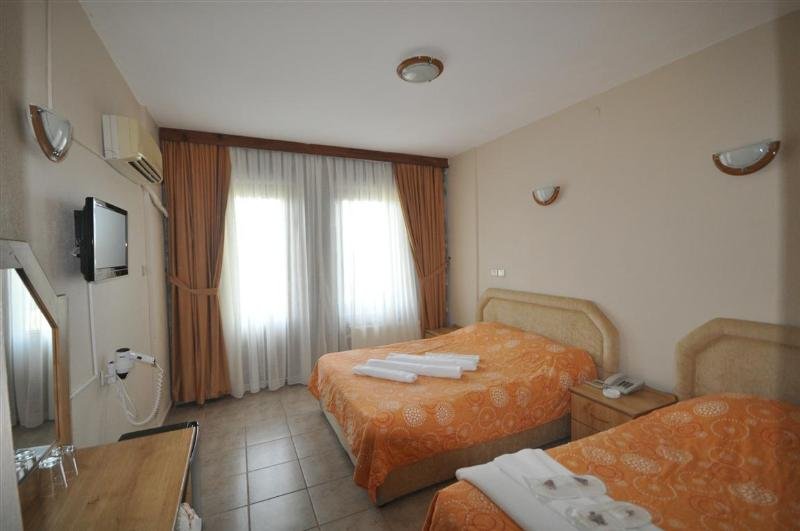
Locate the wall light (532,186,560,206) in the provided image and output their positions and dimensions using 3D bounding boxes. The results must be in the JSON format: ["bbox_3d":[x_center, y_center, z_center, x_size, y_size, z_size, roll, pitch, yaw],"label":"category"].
[{"bbox_3d":[1.389,-0.657,3.196,0.110,0.165,0.310,-2,3,-26],"label":"wall light"}]

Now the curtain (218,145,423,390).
[{"bbox_3d":[-0.784,0.036,3.914,2.360,2.600,0.120,-2,3,-26],"label":"curtain"}]

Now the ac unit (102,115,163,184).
[{"bbox_3d":[-1.774,-0.744,2.262,0.170,0.260,0.720,-2,3,-26],"label":"ac unit"}]

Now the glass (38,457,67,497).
[{"bbox_3d":[-1.074,0.654,1.028,0.067,0.090,0.067,-2,3,-26],"label":"glass"}]

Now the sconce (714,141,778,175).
[{"bbox_3d":[1.999,-0.605,1.942,0.110,0.158,0.295,-2,3,-26],"label":"sconce"}]

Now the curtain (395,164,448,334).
[{"bbox_3d":[0.300,-0.006,4.428,0.790,2.600,0.150,-2,3,-26],"label":"curtain"}]

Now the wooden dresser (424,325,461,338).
[{"bbox_3d":[0.661,1.078,4.354,0.510,0.447,0.470,-2,3,-26],"label":"wooden dresser"}]

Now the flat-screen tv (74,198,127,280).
[{"bbox_3d":[-1.423,-0.113,1.602,0.085,0.350,0.480,-2,3,-26],"label":"flat-screen tv"}]

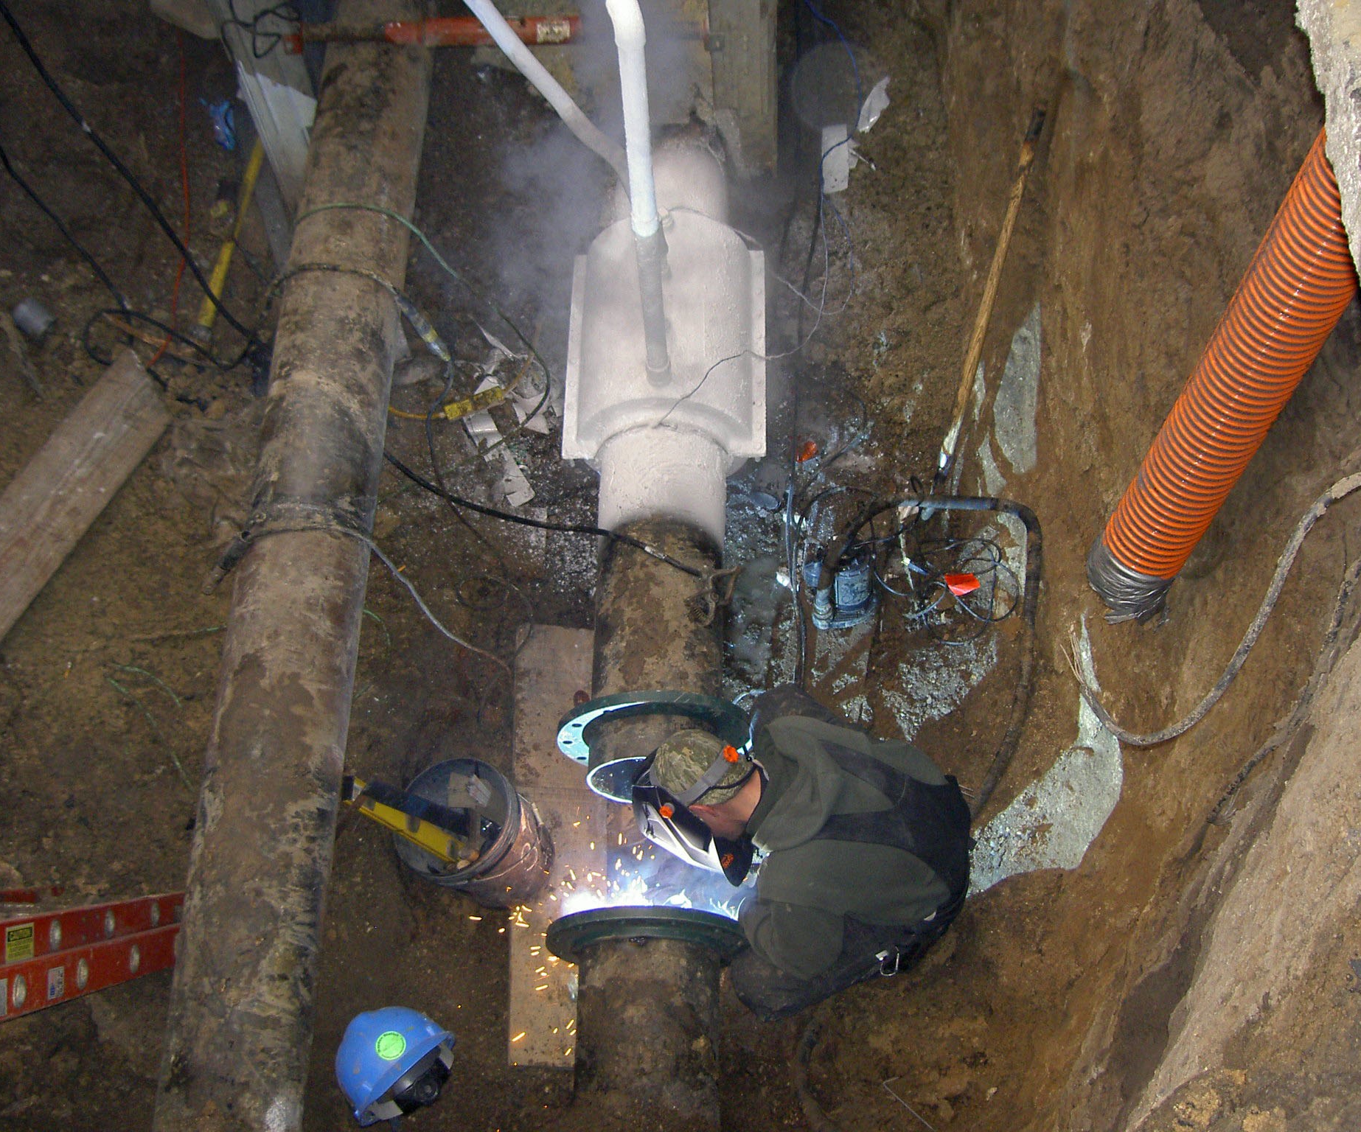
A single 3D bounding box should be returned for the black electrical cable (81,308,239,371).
[{"bbox_3d":[-1.465,-0.635,4.785,0.440,0.070,0.170,14,63,8],"label":"black electrical cable"}]

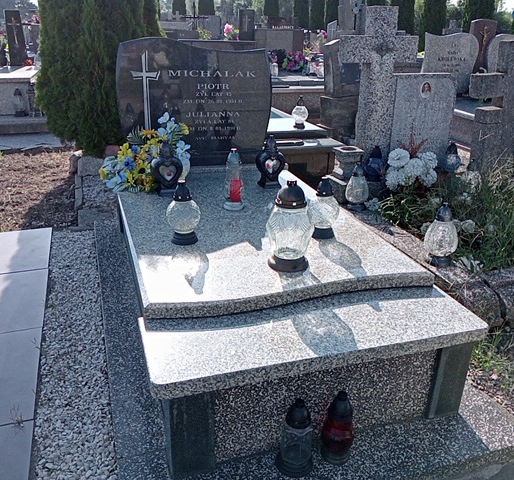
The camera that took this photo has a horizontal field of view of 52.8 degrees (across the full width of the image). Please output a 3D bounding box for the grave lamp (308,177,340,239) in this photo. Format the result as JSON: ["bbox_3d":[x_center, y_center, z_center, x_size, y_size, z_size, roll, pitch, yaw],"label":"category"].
[{"bbox_3d":[0.255,-0.123,1.956,0.117,0.228,0.117,1,21,0],"label":"grave lamp"}]

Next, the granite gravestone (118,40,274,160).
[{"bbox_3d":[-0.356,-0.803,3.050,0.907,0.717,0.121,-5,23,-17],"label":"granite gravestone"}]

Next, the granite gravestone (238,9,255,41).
[{"bbox_3d":[-0.232,-4.890,11.775,0.370,0.760,0.100,-6,24,-17],"label":"granite gravestone"}]

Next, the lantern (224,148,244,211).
[{"bbox_3d":[-0.105,-0.286,2.407,0.088,0.277,0.088,-6,24,-17],"label":"lantern"}]

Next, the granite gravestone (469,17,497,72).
[{"bbox_3d":[2.755,-2.268,6.406,0.340,0.850,0.090,-6,24,-17],"label":"granite gravestone"}]

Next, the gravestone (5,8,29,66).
[{"bbox_3d":[-3.206,-2.682,6.873,0.215,0.720,0.080,-6,24,-17],"label":"gravestone"}]

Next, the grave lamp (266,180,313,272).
[{"bbox_3d":[0.120,-0.055,1.837,0.167,0.316,0.167,2,23,-1],"label":"grave lamp"}]

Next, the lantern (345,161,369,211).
[{"bbox_3d":[0.540,-0.292,2.748,0.125,0.257,0.125,-5,22,-17],"label":"lantern"}]

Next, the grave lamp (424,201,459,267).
[{"bbox_3d":[0.745,-0.025,2.076,0.134,0.257,0.134,-5,22,-17],"label":"grave lamp"}]

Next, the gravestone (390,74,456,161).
[{"bbox_3d":[1.202,-0.868,3.787,0.500,0.620,0.070,-6,24,-17],"label":"gravestone"}]

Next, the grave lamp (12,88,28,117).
[{"bbox_3d":[-2.423,-1.402,5.273,0.148,0.263,0.148,-5,22,-17],"label":"grave lamp"}]

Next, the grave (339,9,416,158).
[{"bbox_3d":[0.811,-1.032,3.554,0.530,1.050,0.140,-6,24,-17],"label":"grave"}]

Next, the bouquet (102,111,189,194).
[{"bbox_3d":[-0.570,-0.459,2.675,0.467,0.370,0.280,-5,22,-17],"label":"bouquet"}]

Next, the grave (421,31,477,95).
[{"bbox_3d":[2.117,-1.926,5.650,0.610,0.650,0.120,-3,22,-10],"label":"grave"}]

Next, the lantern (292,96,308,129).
[{"bbox_3d":[0.373,-1.103,4.467,0.138,0.245,0.138,1,21,0],"label":"lantern"}]

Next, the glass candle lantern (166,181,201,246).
[{"bbox_3d":[-0.286,-0.114,2.033,0.136,0.244,0.136,-6,24,-17],"label":"glass candle lantern"}]

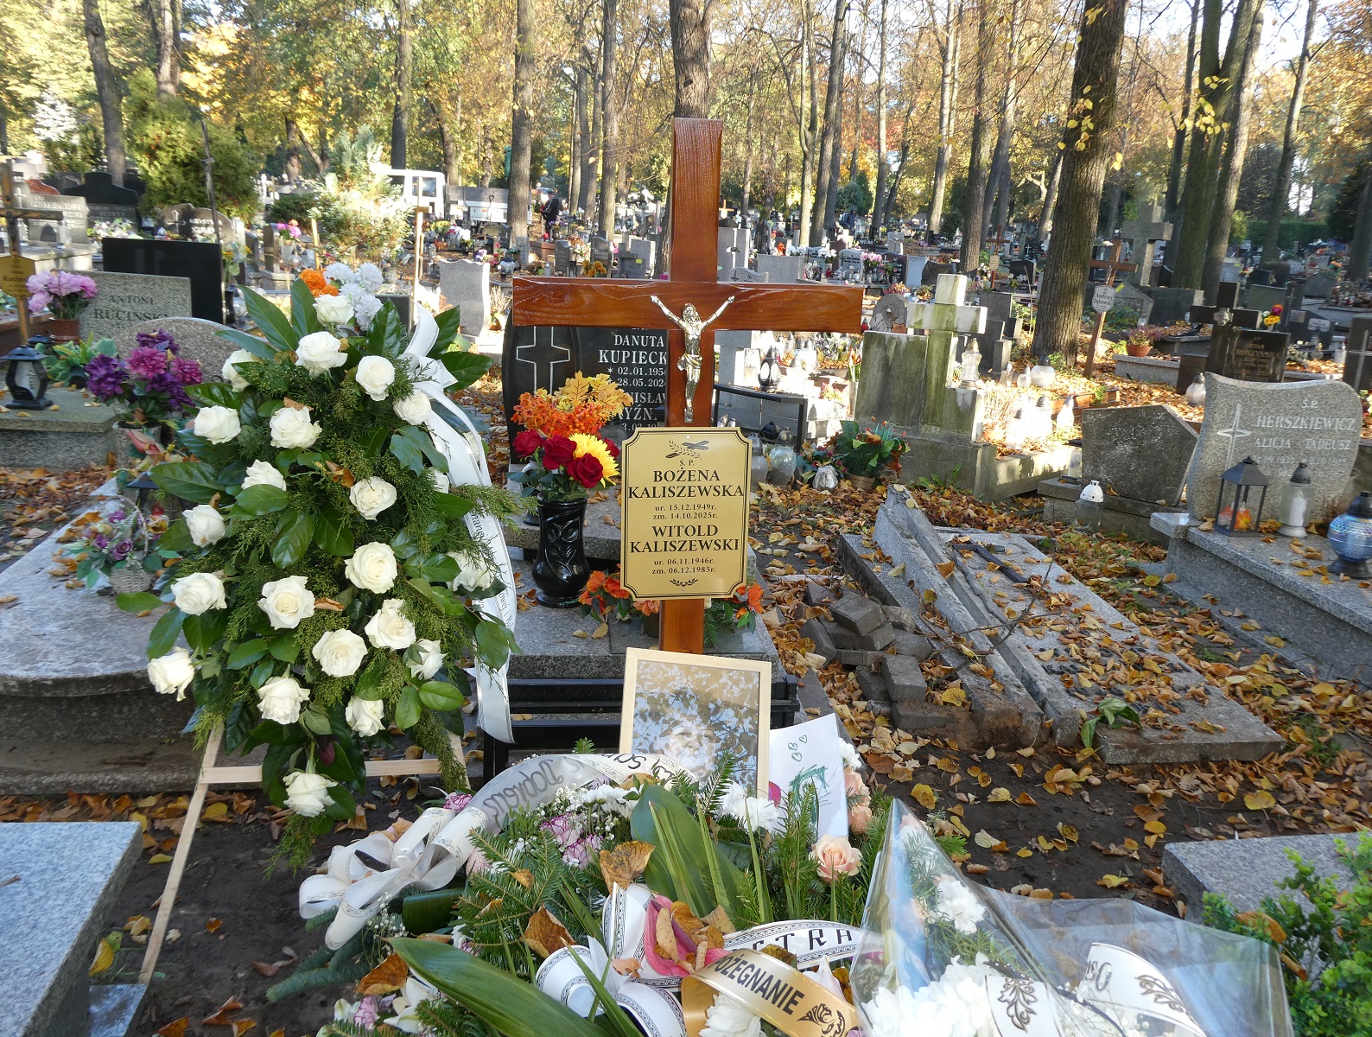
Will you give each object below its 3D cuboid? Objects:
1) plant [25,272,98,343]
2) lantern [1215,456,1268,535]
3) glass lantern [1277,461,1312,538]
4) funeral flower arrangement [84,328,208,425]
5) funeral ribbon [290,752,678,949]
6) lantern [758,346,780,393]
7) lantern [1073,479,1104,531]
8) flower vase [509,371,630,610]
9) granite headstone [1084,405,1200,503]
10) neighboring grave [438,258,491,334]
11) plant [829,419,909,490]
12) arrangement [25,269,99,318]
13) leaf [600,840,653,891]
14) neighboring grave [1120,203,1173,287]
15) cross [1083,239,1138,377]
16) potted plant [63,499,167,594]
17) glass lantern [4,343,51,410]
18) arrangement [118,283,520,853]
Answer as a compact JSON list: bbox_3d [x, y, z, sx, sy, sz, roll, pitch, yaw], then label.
[{"bbox_3d":[-4.068,-1.388,7.300,0.408,0.461,0.355,-9,19,-29],"label":"plant"},{"bbox_3d":[2.109,-0.085,4.250,0.118,0.285,0.118,0,16,-5],"label":"lantern"},{"bbox_3d":[2.407,-0.071,4.420,0.110,0.309,0.110,8,18,27],"label":"glass lantern"},{"bbox_3d":[-2.170,-0.566,4.500,0.426,0.383,0.370,-8,18,-26],"label":"funeral flower arrangement"},{"bbox_3d":[-0.345,0.601,2.050,0.680,0.310,0.280,0,16,-6],"label":"funeral ribbon"},{"bbox_3d":[0.513,-0.916,6.900,0.139,0.291,0.139,0,16,0],"label":"lantern"},{"bbox_3d":[1.909,-0.059,5.300,0.125,0.225,0.125,8,17,20],"label":"lantern"},{"bbox_3d":[-0.331,-0.085,3.250,0.340,0.660,0.280,1,16,-3],"label":"flower vase"},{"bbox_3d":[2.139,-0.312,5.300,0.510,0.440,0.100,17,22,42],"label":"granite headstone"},{"bbox_3d":[-2.100,-2.109,10.600,0.620,0.690,0.100,15,21,39],"label":"neighboring grave"},{"bbox_3d":[1.009,-0.351,6.200,0.400,0.350,0.360,3,16,6],"label":"plant"},{"bbox_3d":[-4.051,-1.460,7.270,0.413,0.319,0.359,-9,19,-29],"label":"arrangement"},{"bbox_3d":[-0.082,0.481,1.550,0.075,0.060,0.035,1,16,5],"label":"leaf"},{"bbox_3d":[5.043,-2.999,12.300,0.200,0.868,0.470,-14,21,-40],"label":"neighboring grave"},{"bbox_3d":[3.531,-1.780,9.500,0.065,1.148,0.442,-16,27,-43],"label":"cross"},{"bbox_3d":[-1.712,0.082,3.360,0.273,0.275,0.237,-8,18,-27],"label":"potted plant"},{"bbox_3d":[-3.411,-0.735,5.800,0.155,0.335,0.155,-2,16,-12],"label":"glass lantern"},{"bbox_3d":[-0.655,0.081,2.080,0.720,1.030,0.360,-1,8,-10],"label":"arrangement"}]

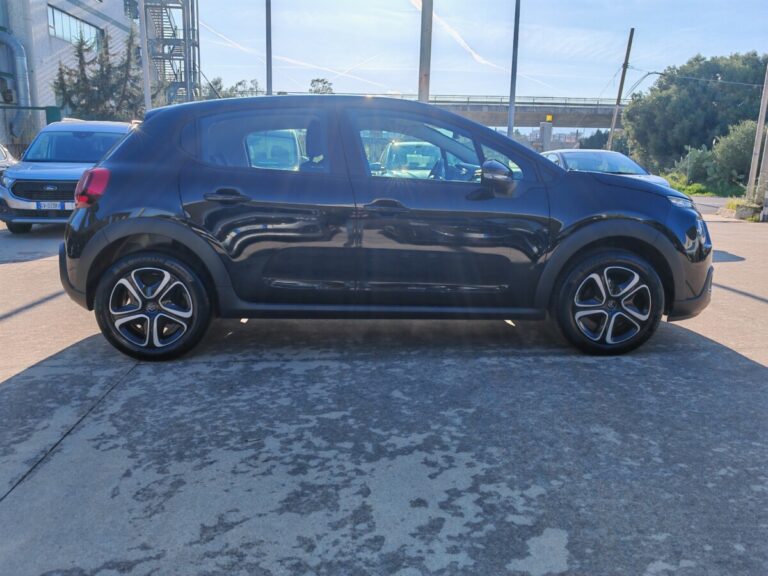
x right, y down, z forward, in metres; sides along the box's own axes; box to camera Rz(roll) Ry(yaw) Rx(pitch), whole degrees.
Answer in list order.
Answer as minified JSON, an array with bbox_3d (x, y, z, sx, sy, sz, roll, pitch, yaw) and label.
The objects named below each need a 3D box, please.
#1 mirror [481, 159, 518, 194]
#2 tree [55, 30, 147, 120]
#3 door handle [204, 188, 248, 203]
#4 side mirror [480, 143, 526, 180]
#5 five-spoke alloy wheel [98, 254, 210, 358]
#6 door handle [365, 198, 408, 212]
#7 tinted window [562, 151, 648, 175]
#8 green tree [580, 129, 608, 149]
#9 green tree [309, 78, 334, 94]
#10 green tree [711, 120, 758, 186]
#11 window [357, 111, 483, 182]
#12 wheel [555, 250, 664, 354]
[{"bbox_3d":[0.599,-0.589,3.106,0.170,0.175,0.210,0,11,-4],"label":"mirror"},{"bbox_3d":[-11.309,-7.159,24.111,3.700,6.320,3.700,-4,12,-24],"label":"tree"},{"bbox_3d":[-0.816,-0.479,3.102,0.225,0.070,0.055,0,11,-4],"label":"door handle"},{"bbox_3d":[0.623,-0.644,3.148,0.180,0.180,0.200,0,11,-4],"label":"side mirror"},{"bbox_3d":[-1.251,0.080,3.304,0.630,0.630,0.205,0,11,-4],"label":"five-spoke alloy wheel"},{"bbox_3d":[0.008,-0.437,3.173,0.220,0.070,0.055,0,11,-4],"label":"door handle"},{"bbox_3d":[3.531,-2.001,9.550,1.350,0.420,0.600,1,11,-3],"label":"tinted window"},{"bbox_3d":[20.327,-12.853,58.542,3.400,5.290,3.400,5,12,18],"label":"green tree"},{"bbox_3d":[-6.565,-16.716,62.977,4.200,10.130,4.200,0,11,-6],"label":"green tree"},{"bbox_3d":[16.042,-5.828,27.328,2.800,3.500,2.800,7,13,29],"label":"green tree"},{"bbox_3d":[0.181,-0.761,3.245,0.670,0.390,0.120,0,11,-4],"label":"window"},{"bbox_3d":[1.282,0.074,3.495,0.630,0.630,0.205,0,11,-4],"label":"wheel"}]

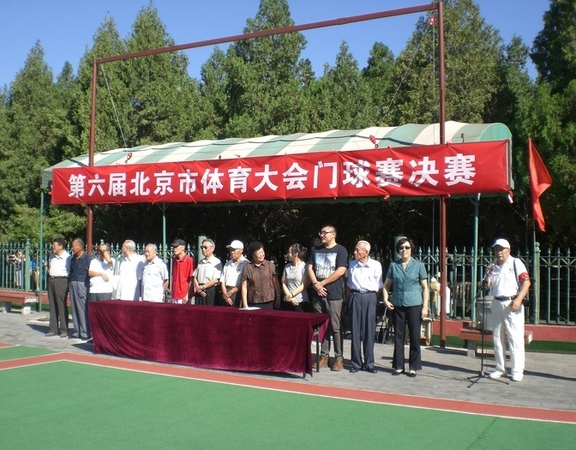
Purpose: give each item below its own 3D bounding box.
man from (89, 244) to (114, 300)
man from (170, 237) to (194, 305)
[{"bbox_3d":[-3.072,1.079,10.850,0.460,1.610,0.360,0,-1,6],"label":"man"},{"bbox_3d":[-1.609,1.059,9.961,0.430,1.680,0.300,-1,-3,30],"label":"man"}]

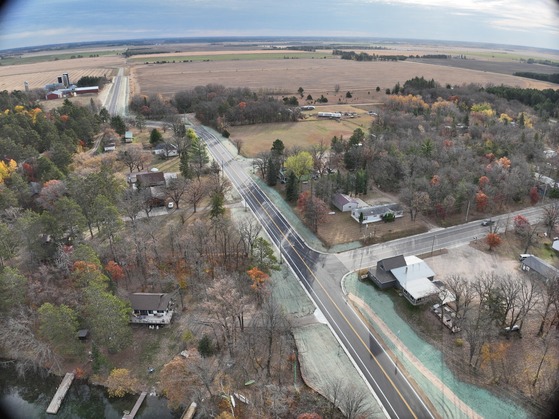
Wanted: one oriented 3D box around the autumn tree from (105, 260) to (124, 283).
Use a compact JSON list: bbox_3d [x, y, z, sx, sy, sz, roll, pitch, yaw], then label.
[{"bbox_3d":[-52.560,20.460,123.000,6.160,9.570,6.160,0,24,0],"label":"autumn tree"}]

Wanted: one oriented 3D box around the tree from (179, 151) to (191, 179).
[{"bbox_3d":[-51.300,-23.900,207.200,5.900,15.200,5.900,0,24,0],"label":"tree"}]

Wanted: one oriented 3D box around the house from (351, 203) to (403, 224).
[{"bbox_3d":[43.150,0.850,169.210,21.400,4.800,8.460,-8,25,-18],"label":"house"}]

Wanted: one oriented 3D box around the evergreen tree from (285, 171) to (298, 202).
[{"bbox_3d":[5.700,-10.300,177.100,6.000,15.200,6.000,0,24,0],"label":"evergreen tree"}]

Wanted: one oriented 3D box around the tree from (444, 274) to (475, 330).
[{"bbox_3d":[44.800,23.020,96.450,7.900,15.500,7.900,13,28,27],"label":"tree"}]

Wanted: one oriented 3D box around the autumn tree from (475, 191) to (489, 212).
[{"bbox_3d":[83.160,-3.290,159.120,5.400,9.200,5.400,13,28,27],"label":"autumn tree"}]

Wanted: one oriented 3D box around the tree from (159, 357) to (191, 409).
[{"bbox_3d":[-21.800,36.800,81.000,6.500,13.500,6.500,0,24,0],"label":"tree"}]

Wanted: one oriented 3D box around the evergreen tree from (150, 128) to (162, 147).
[{"bbox_3d":[-85.700,-49.800,268.500,7.400,12.300,7.400,0,24,0],"label":"evergreen tree"}]

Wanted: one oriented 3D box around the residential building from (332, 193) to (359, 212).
[{"bbox_3d":[28.210,-2.970,164.380,7.200,4.300,9.000,-9,26,-20],"label":"residential building"}]

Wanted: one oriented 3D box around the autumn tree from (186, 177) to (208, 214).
[{"bbox_3d":[-38.160,-6.140,173.860,10.010,15.950,10.010,0,24,0],"label":"autumn tree"}]

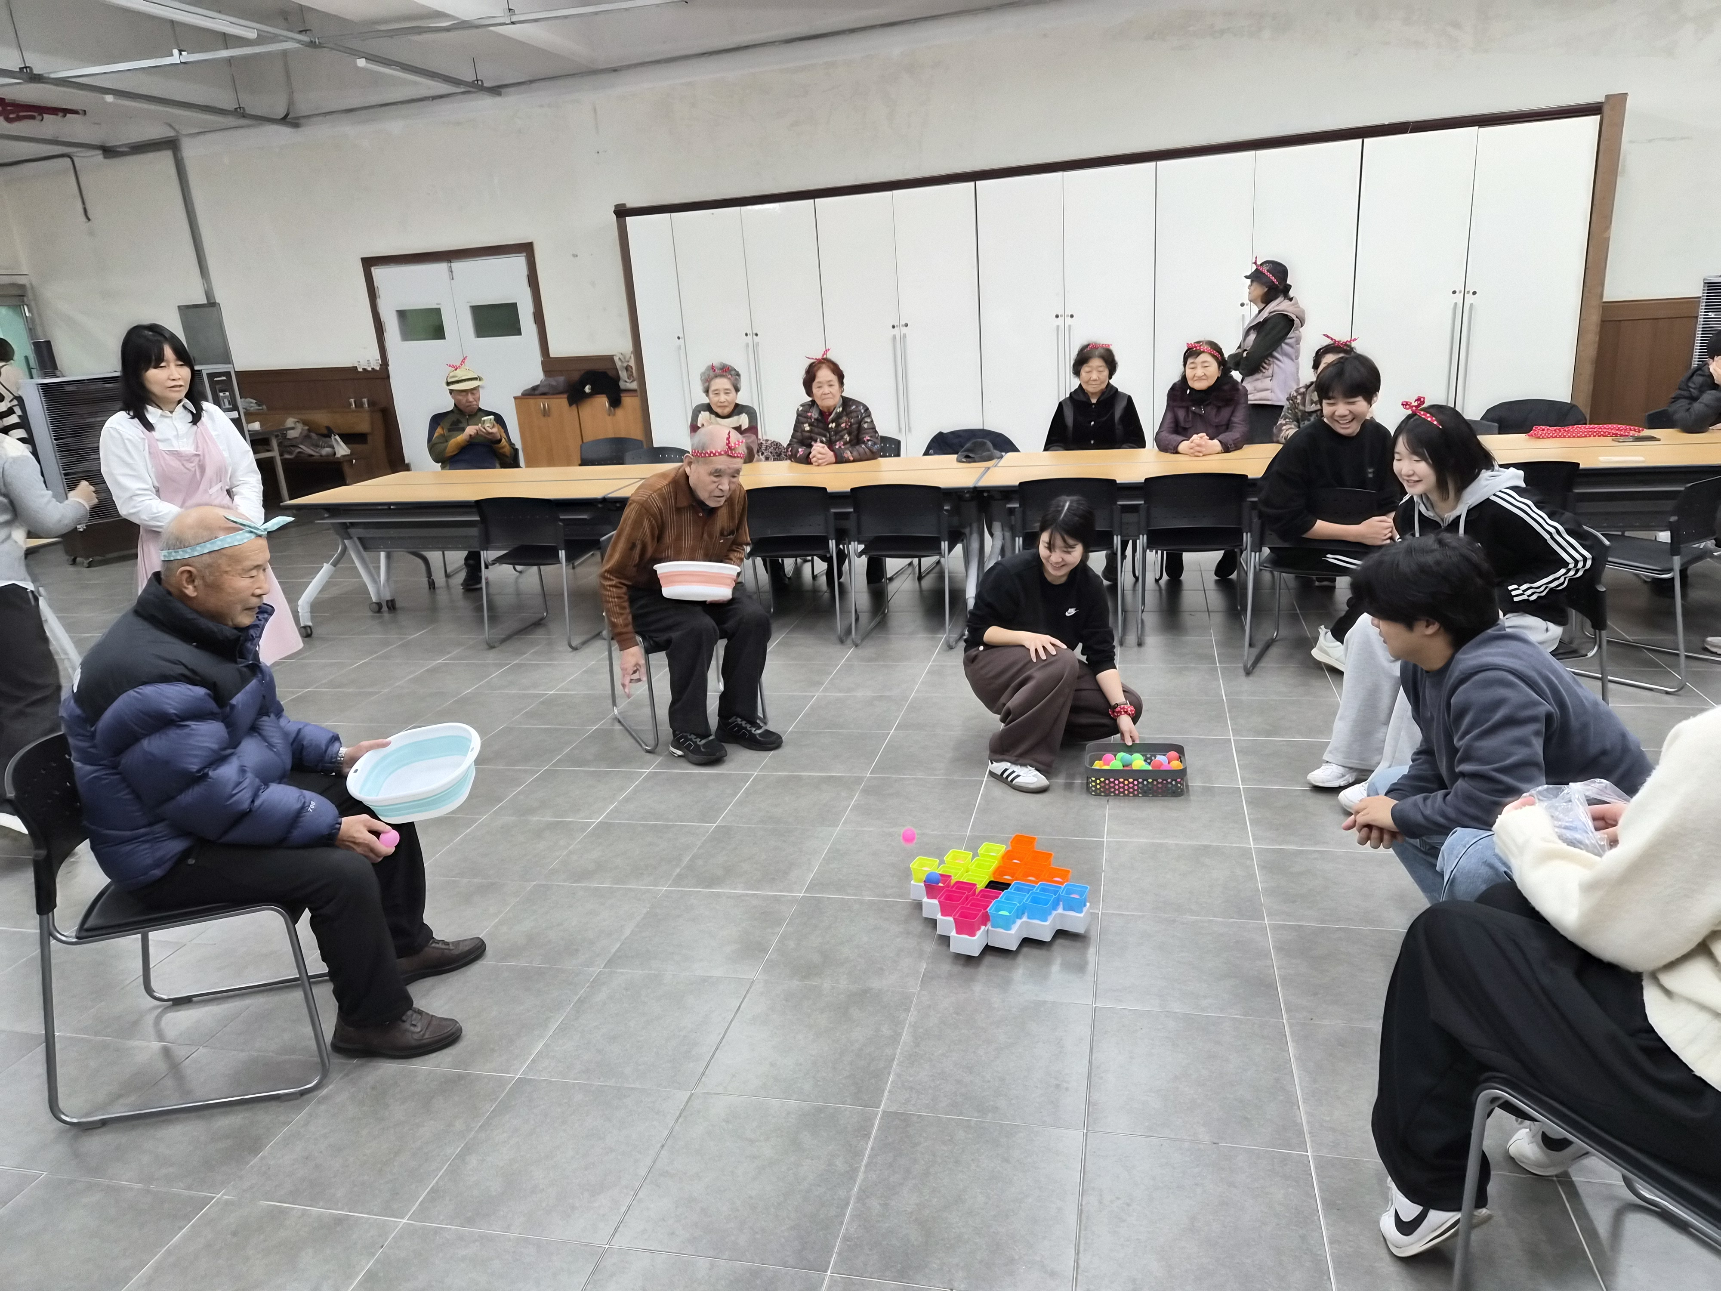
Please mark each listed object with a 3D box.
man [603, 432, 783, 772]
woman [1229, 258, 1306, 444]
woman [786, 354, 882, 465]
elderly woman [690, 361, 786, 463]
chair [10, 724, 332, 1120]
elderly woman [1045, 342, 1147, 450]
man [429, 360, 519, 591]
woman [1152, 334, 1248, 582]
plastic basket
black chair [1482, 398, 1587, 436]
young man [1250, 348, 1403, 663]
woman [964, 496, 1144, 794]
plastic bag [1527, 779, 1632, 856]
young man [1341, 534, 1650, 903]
[{"bbox_3d":[-0.632,-0.233,4.189,0.600,1.170,0.740,-13,19,-25],"label":"man"},{"bbox_3d":[2.260,-1.343,6.403,0.380,1.560,0.460,4,19,25],"label":"woman"},{"bbox_3d":[-0.121,-0.917,6.198,0.530,1.240,0.830,-3,17,6],"label":"woman"},{"bbox_3d":[-0.678,-0.961,6.486,0.490,1.240,0.820,-2,17,8],"label":"elderly woman"},{"bbox_3d":[-1.480,0.545,2.548,0.570,0.790,0.490,-6,17,-6],"label":"chair"},{"bbox_3d":[1.244,-0.957,6.004,0.520,1.210,0.650,0,17,13],"label":"elderly woman"},{"bbox_3d":[-2.449,-1.079,7.232,0.550,1.280,0.760,-7,17,-7],"label":"man"},{"bbox_3d":[1.697,-0.891,5.698,0.500,1.210,0.830,1,18,16],"label":"woman"},{"bbox_3d":[0.875,0.395,3.624,0.300,0.095,0.205,-1,17,12],"label":"plastic basket"},{"bbox_3d":[3.282,-0.748,5.498,0.530,0.800,0.550,0,17,14],"label":"black chair"},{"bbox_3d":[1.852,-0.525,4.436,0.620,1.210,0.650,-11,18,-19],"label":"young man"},{"bbox_3d":[0.577,-0.050,3.755,0.540,0.910,0.620,-12,18,-22],"label":"woman"},{"bbox_3d":[1.002,0.244,1.591,0.120,0.130,0.150,0,17,14],"label":"plastic bag"},{"bbox_3d":[1.327,0.281,2.345,0.720,0.990,0.540,2,18,20],"label":"young man"}]

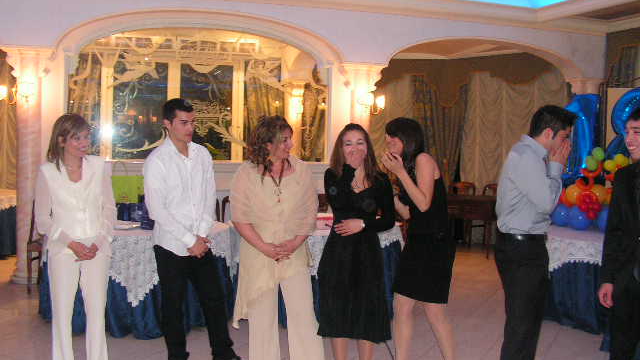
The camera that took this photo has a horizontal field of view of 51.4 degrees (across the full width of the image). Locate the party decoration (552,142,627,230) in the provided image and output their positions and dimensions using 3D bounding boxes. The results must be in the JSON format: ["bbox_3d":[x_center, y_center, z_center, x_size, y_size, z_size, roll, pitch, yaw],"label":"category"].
[{"bbox_3d":[2.643,0.073,6.504,0.740,0.840,0.500,2,2,27],"label":"party decoration"}]

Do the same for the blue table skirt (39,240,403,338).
[{"bbox_3d":[-0.844,0.838,5.958,3.000,0.760,0.900,0,2,-16],"label":"blue table skirt"}]

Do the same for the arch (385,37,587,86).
[{"bbox_3d":[2.251,-1.597,8.800,2.952,0.542,0.350,1,2,-14],"label":"arch"}]

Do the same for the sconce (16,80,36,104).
[{"bbox_3d":[-3.173,-0.946,7.197,0.200,0.260,0.170,1,2,-14],"label":"sconce"}]

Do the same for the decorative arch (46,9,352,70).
[{"bbox_3d":[-1.349,-1.679,7.867,3.431,0.647,0.250,1,2,-14],"label":"decorative arch"}]

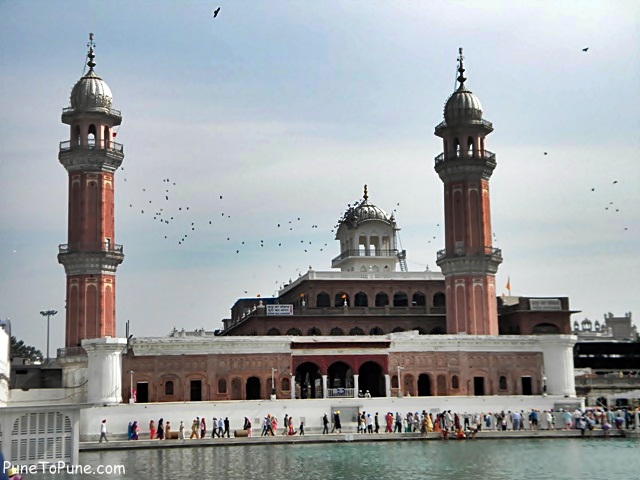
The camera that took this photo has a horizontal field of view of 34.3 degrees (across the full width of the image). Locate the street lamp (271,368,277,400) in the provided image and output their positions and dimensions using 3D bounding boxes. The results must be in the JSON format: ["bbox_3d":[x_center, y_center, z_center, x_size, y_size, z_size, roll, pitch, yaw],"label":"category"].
[{"bbox_3d":[-4.008,12.481,89.454,0.500,2.739,0.420,1,-9,-11],"label":"street lamp"}]

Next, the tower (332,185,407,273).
[{"bbox_3d":[6.603,-1.614,144.886,7.200,12.409,9.000,1,-9,-11],"label":"tower"}]

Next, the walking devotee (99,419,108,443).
[{"bbox_3d":[-16.312,14.400,78.071,0.720,1.707,0.500,1,-9,-11],"label":"walking devotee"}]

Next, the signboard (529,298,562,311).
[{"bbox_3d":[29.593,8.498,136.000,4.400,1.450,0.150,1,-9,-11],"label":"signboard"}]

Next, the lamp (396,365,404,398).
[{"bbox_3d":[7.118,12.558,91.431,0.550,2.844,0.420,1,-9,-11],"label":"lamp"}]

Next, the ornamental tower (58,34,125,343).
[{"bbox_3d":[-26.549,-5.928,119.346,7.400,36.940,7.400,1,-9,-11],"label":"ornamental tower"}]

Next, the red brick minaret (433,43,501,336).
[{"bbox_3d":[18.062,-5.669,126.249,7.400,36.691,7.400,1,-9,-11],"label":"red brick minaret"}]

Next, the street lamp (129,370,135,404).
[{"bbox_3d":[-15.857,12.464,87.369,0.500,2.799,0.420,1,-9,-11],"label":"street lamp"}]

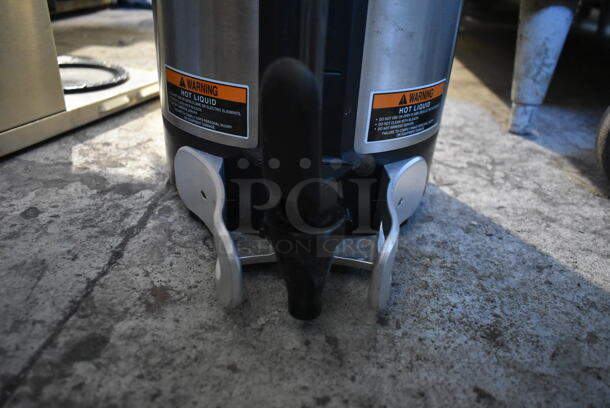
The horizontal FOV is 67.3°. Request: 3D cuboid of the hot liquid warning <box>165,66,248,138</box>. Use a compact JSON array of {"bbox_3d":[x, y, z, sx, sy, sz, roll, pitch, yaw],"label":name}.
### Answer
[{"bbox_3d":[-0.068,-0.068,0.300,0.078,0.033,0.007,21,31,31],"label":"hot liquid warning"}]

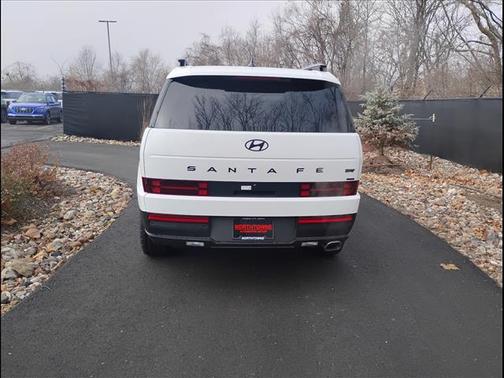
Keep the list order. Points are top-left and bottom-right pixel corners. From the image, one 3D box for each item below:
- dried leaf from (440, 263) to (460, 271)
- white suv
[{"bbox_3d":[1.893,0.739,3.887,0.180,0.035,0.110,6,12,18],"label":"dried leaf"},{"bbox_3d":[-0.172,-0.509,5.334,1.900,1.760,4.830,1,12,-5],"label":"white suv"}]

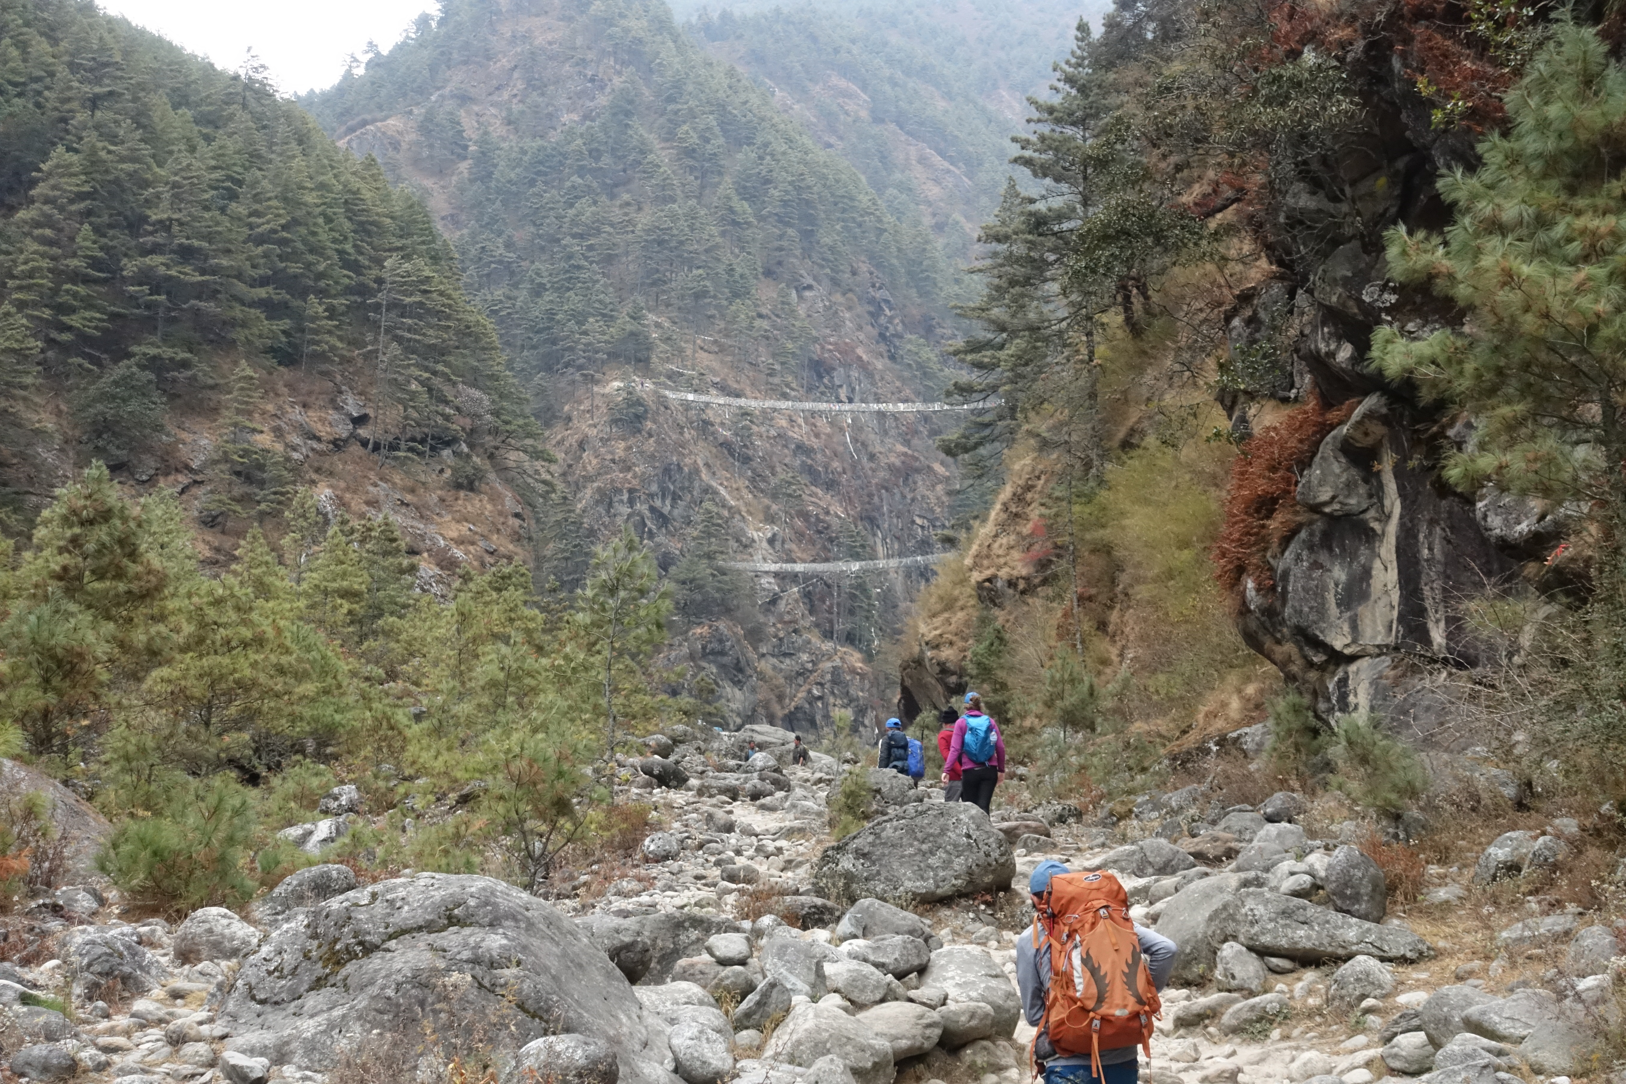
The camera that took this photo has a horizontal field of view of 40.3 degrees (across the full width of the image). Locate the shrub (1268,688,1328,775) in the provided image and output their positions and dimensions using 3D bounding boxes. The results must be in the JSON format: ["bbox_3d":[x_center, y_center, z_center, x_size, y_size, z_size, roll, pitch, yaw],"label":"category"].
[{"bbox_3d":[5.242,2.061,23.951,0.650,0.930,0.620,0,-6,0],"label":"shrub"}]

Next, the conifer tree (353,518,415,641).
[{"bbox_3d":[-12.187,1.193,62.791,1.800,4.000,1.800,0,-6,0],"label":"conifer tree"}]

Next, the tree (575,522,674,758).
[{"bbox_3d":[-2.841,1.762,32.791,1.450,4.000,1.450,0,-6,0],"label":"tree"}]

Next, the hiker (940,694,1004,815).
[{"bbox_3d":[1.549,2.303,21.412,0.600,1.690,0.480,1,-6,-10],"label":"hiker"}]

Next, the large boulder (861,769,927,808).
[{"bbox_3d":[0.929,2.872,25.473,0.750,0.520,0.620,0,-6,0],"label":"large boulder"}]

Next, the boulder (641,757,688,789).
[{"bbox_3d":[-2.474,3.880,36.971,0.800,0.560,0.620,0,-6,0],"label":"boulder"}]

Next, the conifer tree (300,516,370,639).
[{"bbox_3d":[-12.950,1.235,59.801,1.850,3.800,1.850,0,-6,0],"label":"conifer tree"}]

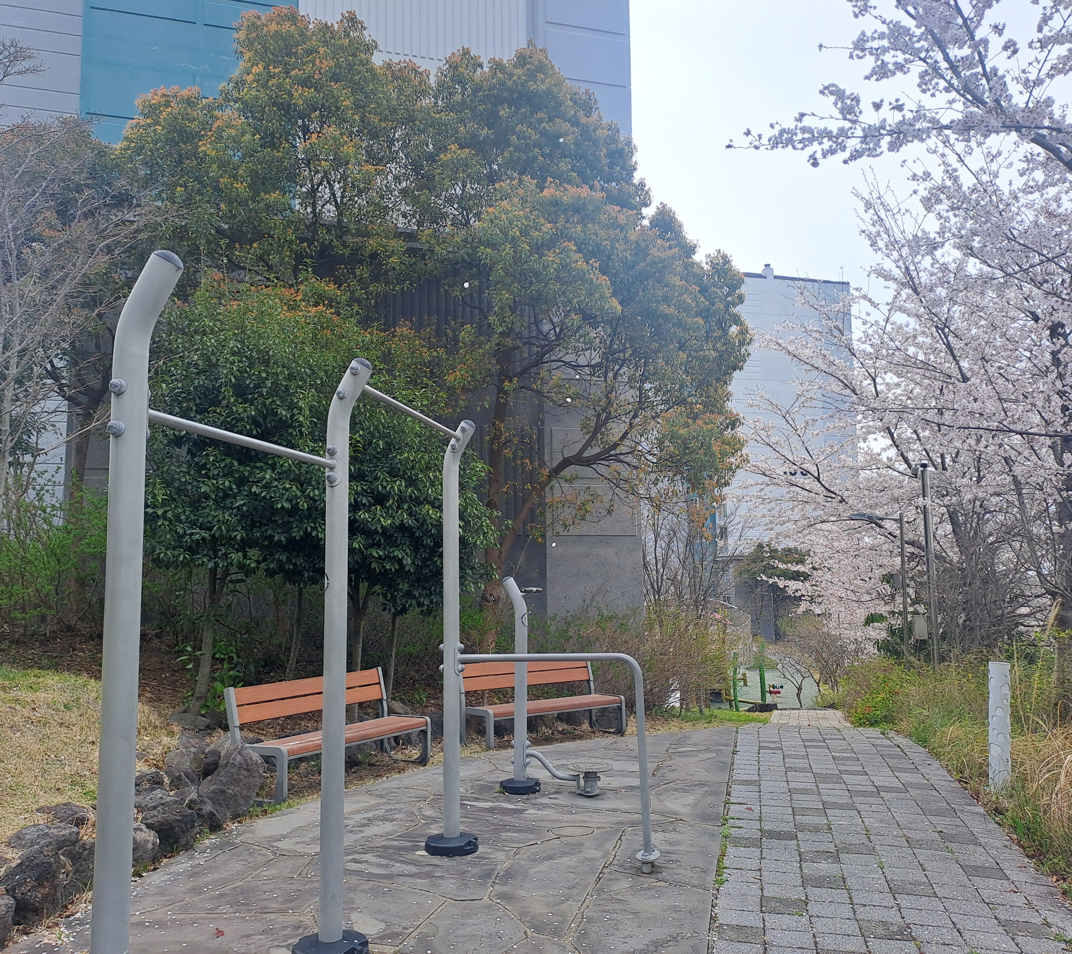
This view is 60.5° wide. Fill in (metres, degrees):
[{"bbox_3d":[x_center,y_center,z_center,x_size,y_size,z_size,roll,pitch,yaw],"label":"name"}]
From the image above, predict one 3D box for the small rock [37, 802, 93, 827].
[{"bbox_3d":[-2.374,1.710,4.650,0.260,0.120,0.200,3,-7,-30],"label":"small rock"}]

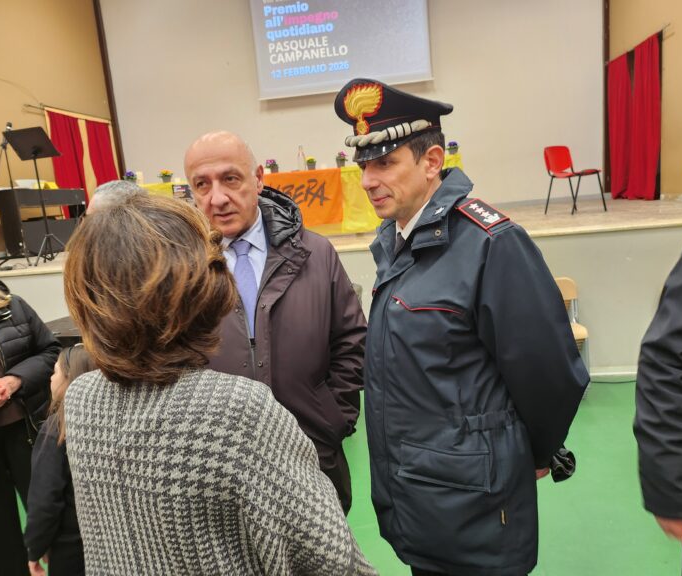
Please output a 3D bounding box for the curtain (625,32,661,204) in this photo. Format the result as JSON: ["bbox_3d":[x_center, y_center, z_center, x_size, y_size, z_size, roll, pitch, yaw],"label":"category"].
[{"bbox_3d":[4.194,-2.296,7.438,0.130,2.110,0.930,-4,10,8],"label":"curtain"}]

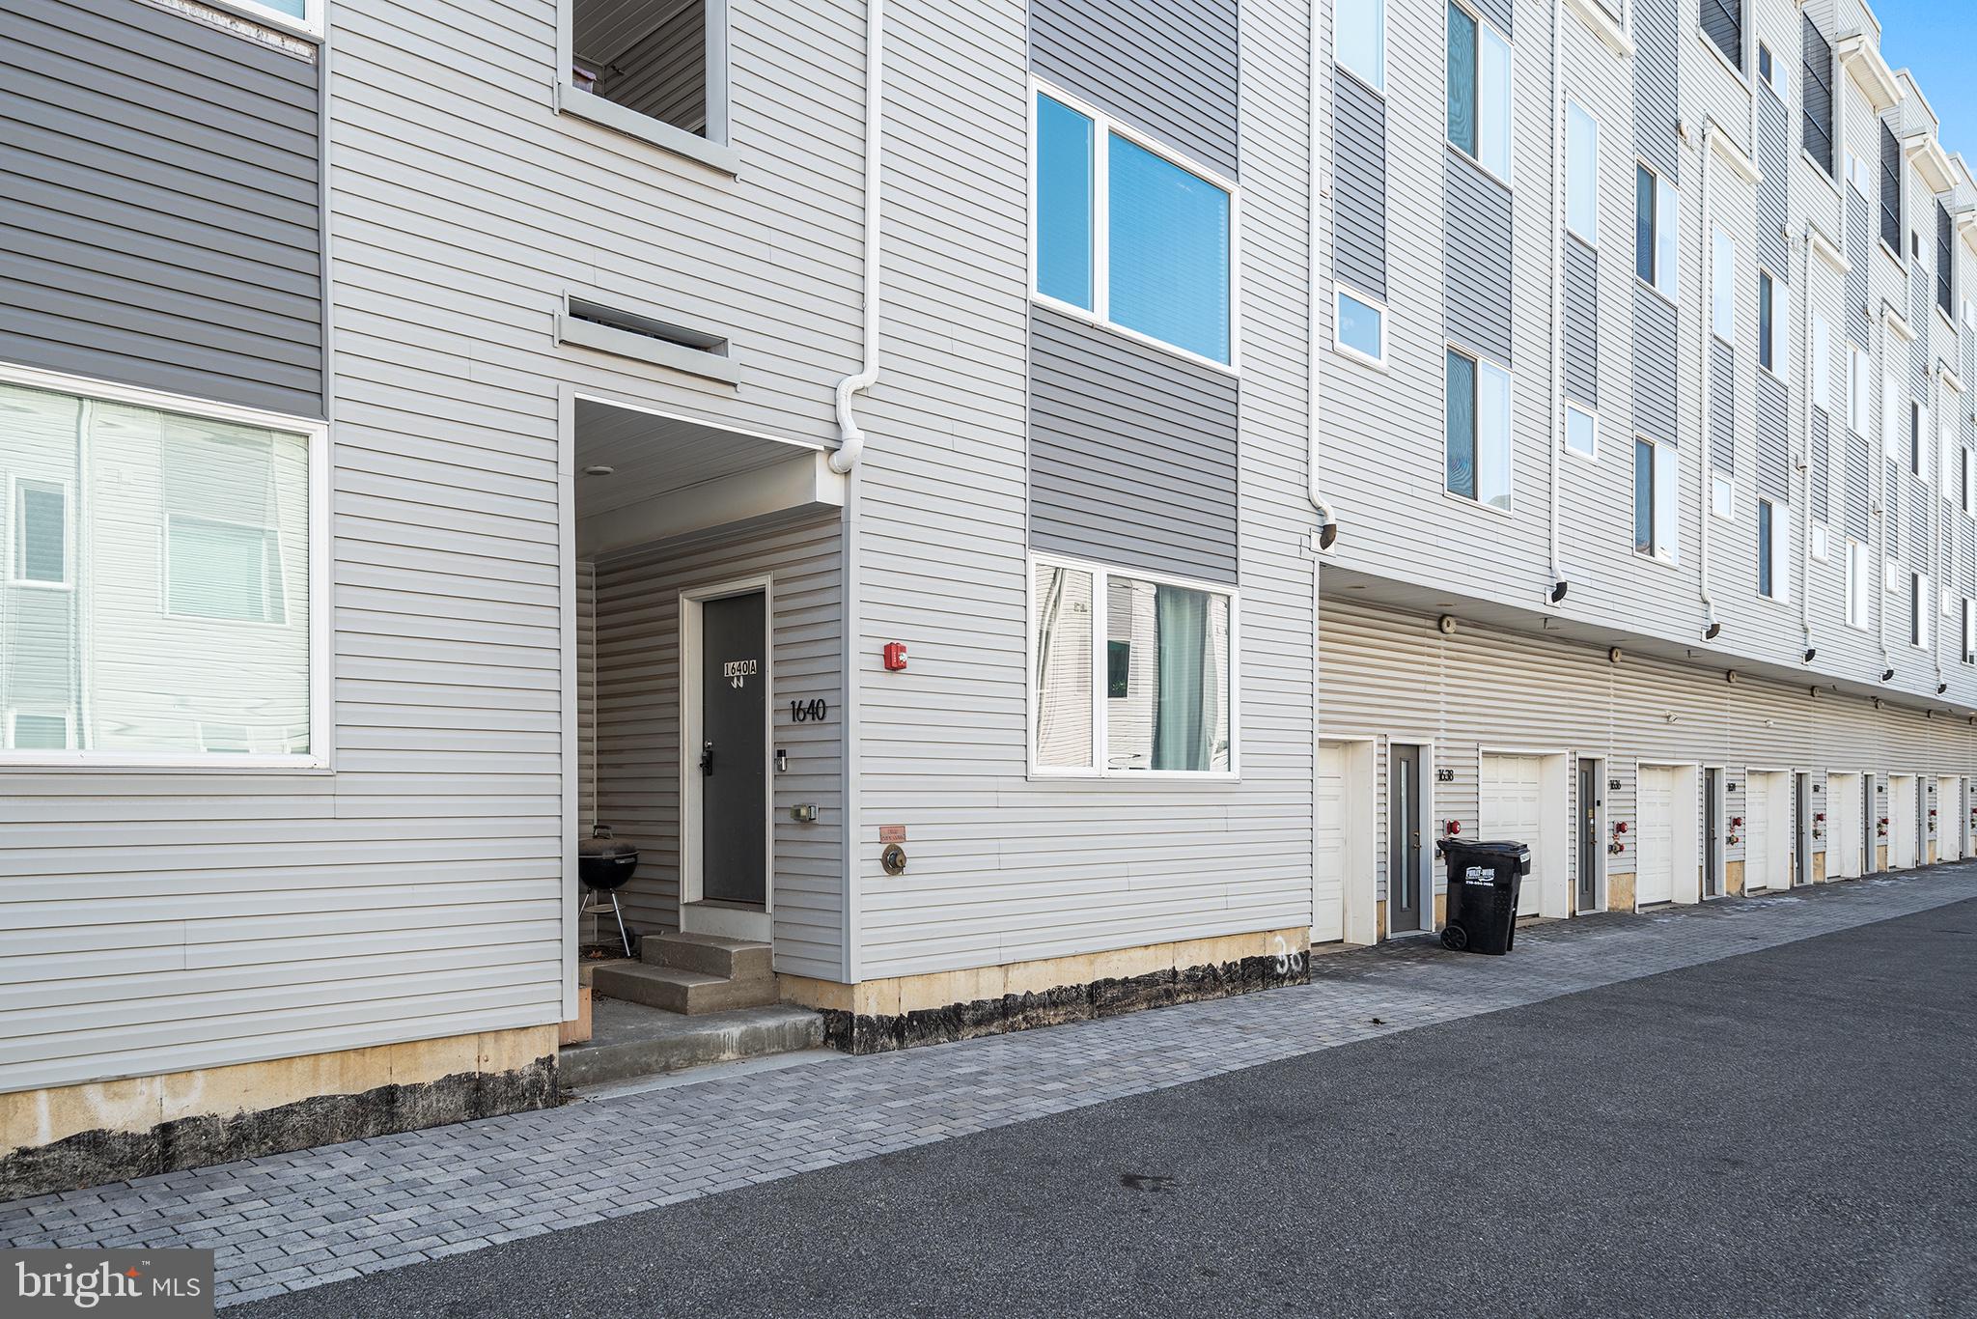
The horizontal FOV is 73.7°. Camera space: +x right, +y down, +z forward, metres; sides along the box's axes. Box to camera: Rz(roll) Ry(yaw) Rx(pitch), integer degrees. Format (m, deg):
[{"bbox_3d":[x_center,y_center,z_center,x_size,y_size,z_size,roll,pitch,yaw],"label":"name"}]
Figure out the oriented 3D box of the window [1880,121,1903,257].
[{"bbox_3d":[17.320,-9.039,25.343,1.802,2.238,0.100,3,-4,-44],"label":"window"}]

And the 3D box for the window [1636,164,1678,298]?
[{"bbox_3d":[8.451,-5.381,16.629,1.420,1.440,0.100,3,-4,-44],"label":"window"}]

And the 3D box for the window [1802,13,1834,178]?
[{"bbox_3d":[13.801,-9.376,21.958,1.803,2.221,0.100,3,-4,-44],"label":"window"}]

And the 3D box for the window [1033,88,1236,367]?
[{"bbox_3d":[1.151,-3.108,9.723,2.320,1.500,0.100,3,-4,-44],"label":"window"}]

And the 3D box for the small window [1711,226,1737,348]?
[{"bbox_3d":[10.271,-5.211,18.407,0.943,1.528,0.100,3,-4,-44],"label":"small window"}]

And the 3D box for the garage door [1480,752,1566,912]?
[{"bbox_3d":[6.544,2.192,16.289,2.450,2.140,0.200,3,-4,-44],"label":"garage door"}]

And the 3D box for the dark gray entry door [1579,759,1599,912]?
[{"bbox_3d":[7.994,2.363,17.688,0.920,2.060,0.120,3,-4,-44],"label":"dark gray entry door"}]

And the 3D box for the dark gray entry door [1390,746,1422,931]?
[{"bbox_3d":[4.484,1.957,14.358,0.880,2.040,0.100,2,-3,-44],"label":"dark gray entry door"}]

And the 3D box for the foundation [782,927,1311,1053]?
[{"bbox_3d":[0.719,2.298,9.698,4.872,0.470,0.700,6,-4,-44],"label":"foundation"}]

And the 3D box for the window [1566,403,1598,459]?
[{"bbox_3d":[6.720,-2.578,14.967,0.883,0.584,0.100,2,-3,-44],"label":"window"}]

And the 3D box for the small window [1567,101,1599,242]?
[{"bbox_3d":[6.725,-5.506,14.971,0.871,1.505,0.100,2,-3,-44],"label":"small window"}]

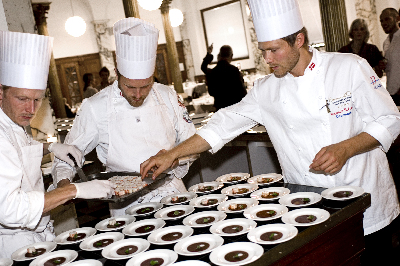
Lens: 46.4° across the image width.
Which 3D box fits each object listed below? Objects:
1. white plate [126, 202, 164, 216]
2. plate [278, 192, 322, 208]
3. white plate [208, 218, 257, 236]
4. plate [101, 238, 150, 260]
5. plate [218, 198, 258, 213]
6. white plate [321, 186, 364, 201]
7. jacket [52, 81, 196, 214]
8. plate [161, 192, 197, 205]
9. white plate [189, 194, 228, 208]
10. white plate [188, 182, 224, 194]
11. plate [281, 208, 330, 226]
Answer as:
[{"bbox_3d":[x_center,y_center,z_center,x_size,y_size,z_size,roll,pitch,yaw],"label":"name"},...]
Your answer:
[{"bbox_3d":[-0.279,0.393,2.343,0.195,0.027,0.195,-9,10,0],"label":"white plate"},{"bbox_3d":[0.456,0.312,2.116,0.195,0.027,0.195,-9,10,2],"label":"plate"},{"bbox_3d":[0.139,0.398,1.922,0.195,0.027,0.195,-9,10,2],"label":"white plate"},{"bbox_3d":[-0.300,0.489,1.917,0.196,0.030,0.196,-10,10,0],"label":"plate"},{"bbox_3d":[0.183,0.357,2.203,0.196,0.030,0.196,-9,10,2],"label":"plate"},{"bbox_3d":[0.645,0.283,2.109,0.195,0.027,0.195,-9,10,2],"label":"white plate"},{"bbox_3d":[-0.366,0.083,2.418,0.680,0.740,0.450,-11,10,-11],"label":"jacket"},{"bbox_3d":[-0.108,0.352,2.421,0.195,0.027,0.195,-9,10,2],"label":"plate"},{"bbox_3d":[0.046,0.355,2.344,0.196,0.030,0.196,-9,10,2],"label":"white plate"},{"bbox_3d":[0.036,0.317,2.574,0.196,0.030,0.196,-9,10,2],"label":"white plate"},{"bbox_3d":[0.432,0.353,1.905,0.195,0.027,0.195,-9,10,2],"label":"plate"}]

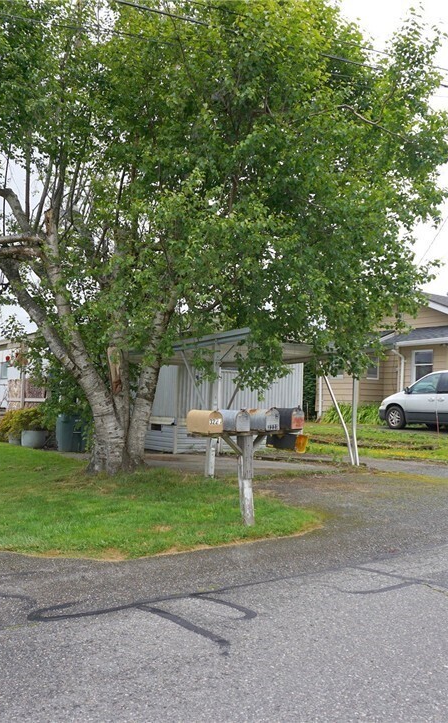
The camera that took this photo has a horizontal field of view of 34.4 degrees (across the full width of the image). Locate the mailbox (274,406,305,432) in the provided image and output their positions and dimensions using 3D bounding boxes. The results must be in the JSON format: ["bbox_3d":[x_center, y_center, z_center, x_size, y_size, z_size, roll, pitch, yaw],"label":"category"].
[{"bbox_3d":[0.737,0.667,8.400,0.170,0.225,0.480,4,-4,-29],"label":"mailbox"}]

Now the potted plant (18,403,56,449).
[{"bbox_3d":[-4.845,1.672,18.900,0.950,1.180,0.980,5,-4,-36],"label":"potted plant"}]

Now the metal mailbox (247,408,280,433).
[{"bbox_3d":[0.403,0.639,7.952,0.175,0.232,0.490,1,-3,-30],"label":"metal mailbox"}]

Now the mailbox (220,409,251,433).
[{"bbox_3d":[0.085,0.634,7.782,0.175,0.232,0.490,1,-3,-30],"label":"mailbox"}]

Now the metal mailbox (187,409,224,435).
[{"bbox_3d":[-0.202,0.640,7.612,0.175,0.232,0.490,1,-3,-30],"label":"metal mailbox"}]

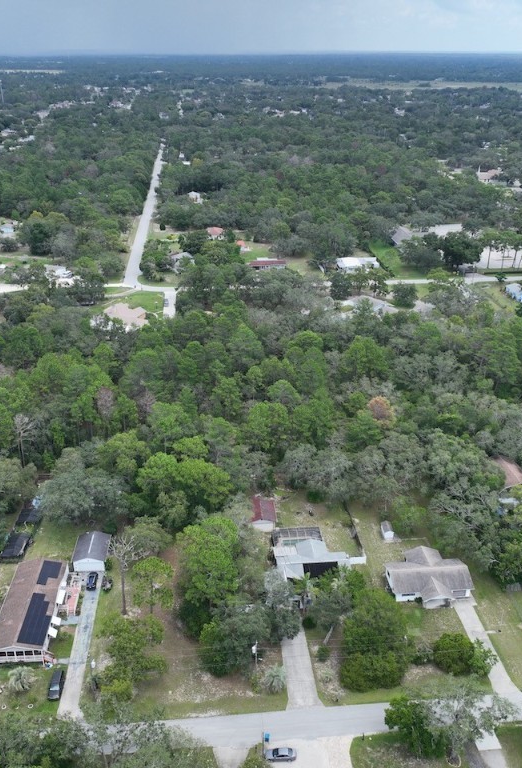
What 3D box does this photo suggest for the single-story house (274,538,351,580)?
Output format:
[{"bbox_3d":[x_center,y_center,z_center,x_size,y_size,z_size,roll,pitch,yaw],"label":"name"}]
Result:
[{"bbox_3d":[10.000,35.953,141.733,14.800,4.400,11.800,-2,25,-5],"label":"single-story house"}]

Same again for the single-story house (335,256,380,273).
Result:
[{"bbox_3d":[46.100,-56.813,338.142,19.000,3.800,12.500,-3,25,-5],"label":"single-story house"}]

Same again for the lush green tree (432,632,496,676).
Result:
[{"bbox_3d":[33.800,45.789,119.616,9.800,5.400,8.000,-2,25,-5],"label":"lush green tree"}]

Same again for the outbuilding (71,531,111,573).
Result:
[{"bbox_3d":[-34.499,34.385,145.612,6.300,3.400,8.500,-1,25,-3],"label":"outbuilding"}]

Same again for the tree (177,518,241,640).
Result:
[{"bbox_3d":[-9.000,34.294,125.155,11.000,21.500,11.500,-2,25,-5],"label":"tree"}]

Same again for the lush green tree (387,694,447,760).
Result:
[{"bbox_3d":[22.600,50.968,104.593,8.600,8.800,8.600,-2,25,-5],"label":"lush green tree"}]

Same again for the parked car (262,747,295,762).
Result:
[{"bbox_3d":[2.980,54.669,104.969,4.720,1.450,1.830,-2,25,-4],"label":"parked car"}]

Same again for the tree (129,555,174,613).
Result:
[{"bbox_3d":[-19.200,37.433,128.512,7.600,12.500,7.600,0,25,0],"label":"tree"}]

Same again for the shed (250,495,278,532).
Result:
[{"bbox_3d":[0.300,28.837,157.705,5.000,3.100,8.000,-1,25,-3],"label":"shed"}]

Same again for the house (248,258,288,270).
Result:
[{"bbox_3d":[3.400,-56.939,338.525,17.300,3.700,9.000,-3,26,-7],"label":"house"}]

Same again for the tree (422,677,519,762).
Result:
[{"bbox_3d":[30.000,50.504,103.933,13.000,10.200,12.200,-2,25,-5],"label":"tree"}]

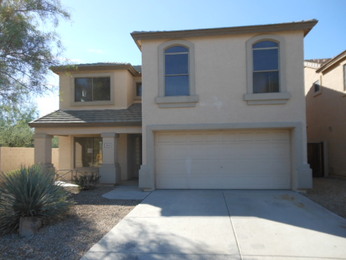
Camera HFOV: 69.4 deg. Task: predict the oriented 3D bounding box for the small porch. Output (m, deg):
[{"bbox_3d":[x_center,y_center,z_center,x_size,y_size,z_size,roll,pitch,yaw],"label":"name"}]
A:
[{"bbox_3d":[-3.588,0.617,11.666,5.300,3.580,2.100,-1,-2,7],"label":"small porch"}]

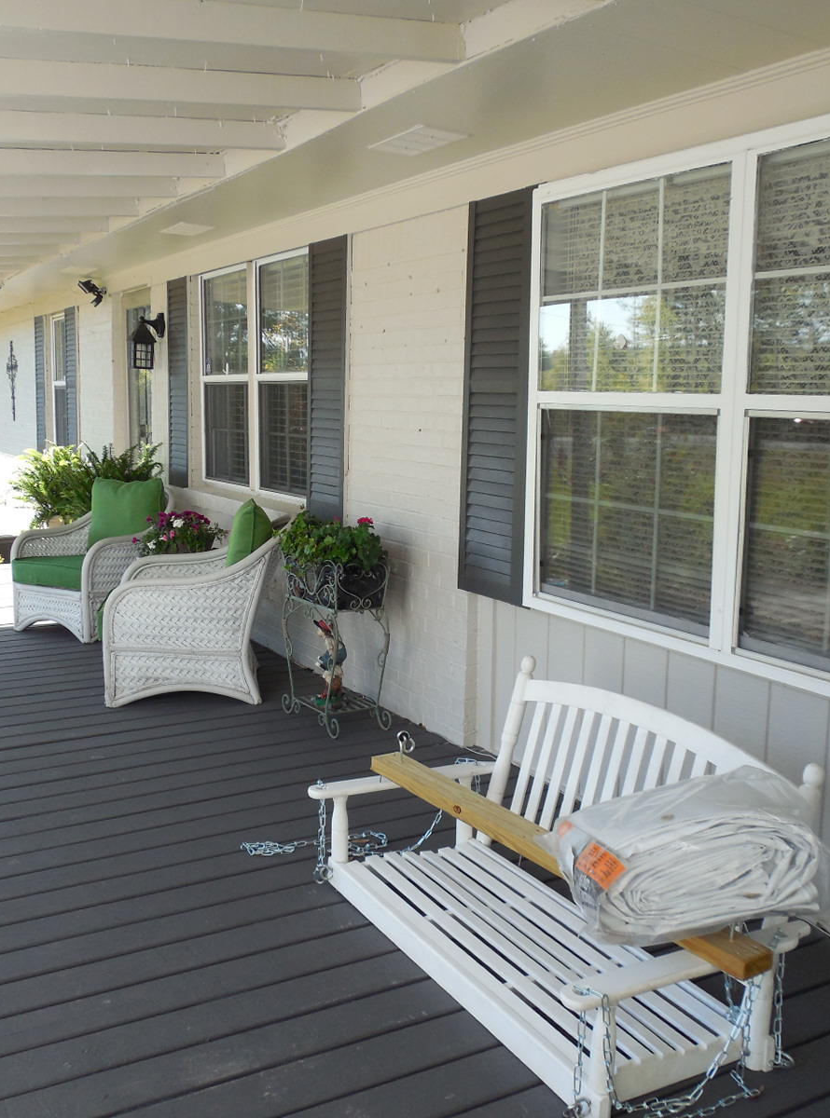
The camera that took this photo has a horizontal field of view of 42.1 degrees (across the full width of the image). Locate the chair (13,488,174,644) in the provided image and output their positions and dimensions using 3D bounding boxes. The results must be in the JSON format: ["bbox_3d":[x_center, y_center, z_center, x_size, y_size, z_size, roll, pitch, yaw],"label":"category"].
[{"bbox_3d":[-1.890,-0.017,6.473,0.670,0.840,0.810,6,10,29],"label":"chair"}]

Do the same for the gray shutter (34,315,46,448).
[{"bbox_3d":[-3.550,-1.644,10.236,0.035,1.285,0.370,-5,10,-30],"label":"gray shutter"}]

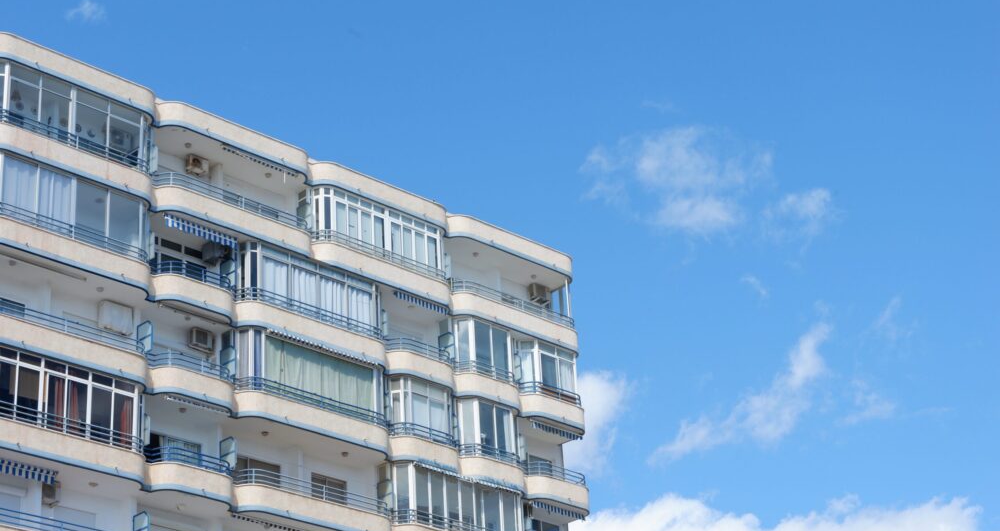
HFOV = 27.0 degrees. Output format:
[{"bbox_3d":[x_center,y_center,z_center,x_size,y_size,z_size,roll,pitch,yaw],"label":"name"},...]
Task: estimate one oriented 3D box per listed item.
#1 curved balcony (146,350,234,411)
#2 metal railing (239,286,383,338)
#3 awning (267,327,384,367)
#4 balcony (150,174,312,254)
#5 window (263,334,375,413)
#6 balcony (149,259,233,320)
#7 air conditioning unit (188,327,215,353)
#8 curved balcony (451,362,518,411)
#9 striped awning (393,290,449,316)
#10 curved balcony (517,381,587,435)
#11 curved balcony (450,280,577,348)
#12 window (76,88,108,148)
[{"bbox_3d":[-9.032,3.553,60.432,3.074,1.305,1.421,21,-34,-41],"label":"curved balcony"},{"bbox_3d":[-5.764,1.571,63.870,5.489,0.417,0.508,21,-34,-41],"label":"metal railing"},{"bbox_3d":[-5.442,2.622,64.008,4.553,0.260,0.280,21,-34,-41],"label":"awning"},{"bbox_3d":[-8.191,-1.236,63.335,5.921,1.301,1.423,21,-34,-41],"label":"balcony"},{"bbox_3d":[-5.530,3.444,64.010,4.321,1.652,0.120,21,-34,-40],"label":"window"},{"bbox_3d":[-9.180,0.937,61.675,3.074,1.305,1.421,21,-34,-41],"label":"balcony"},{"bbox_3d":[-8.946,2.286,62.310,0.710,0.530,0.300,21,-34,-41],"label":"air conditioning unit"},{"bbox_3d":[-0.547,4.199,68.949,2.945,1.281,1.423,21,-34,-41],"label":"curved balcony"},{"bbox_3d":[-2.587,1.234,67.417,2.338,0.295,0.254,21,-34,-41],"label":"striped awning"},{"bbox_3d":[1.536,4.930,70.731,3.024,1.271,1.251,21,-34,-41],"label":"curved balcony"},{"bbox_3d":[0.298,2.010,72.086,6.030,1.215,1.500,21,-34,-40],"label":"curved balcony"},{"bbox_3d":[-11.754,-4.145,60.029,1.088,1.667,0.081,21,-34,-41],"label":"window"}]

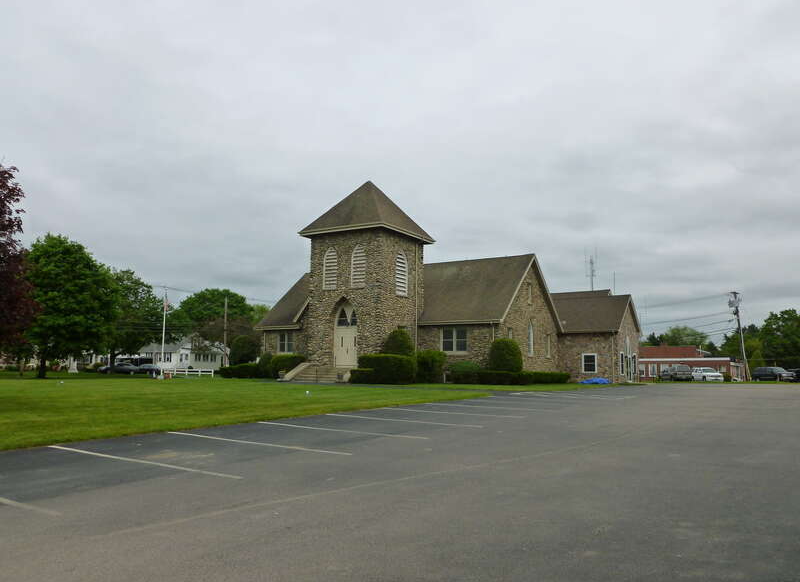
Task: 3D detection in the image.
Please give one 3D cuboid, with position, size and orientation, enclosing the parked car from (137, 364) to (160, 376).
[{"bbox_3d":[-32.831,10.058,83.075,4.600,1.440,1.800,-2,-6,21],"label":"parked car"}]

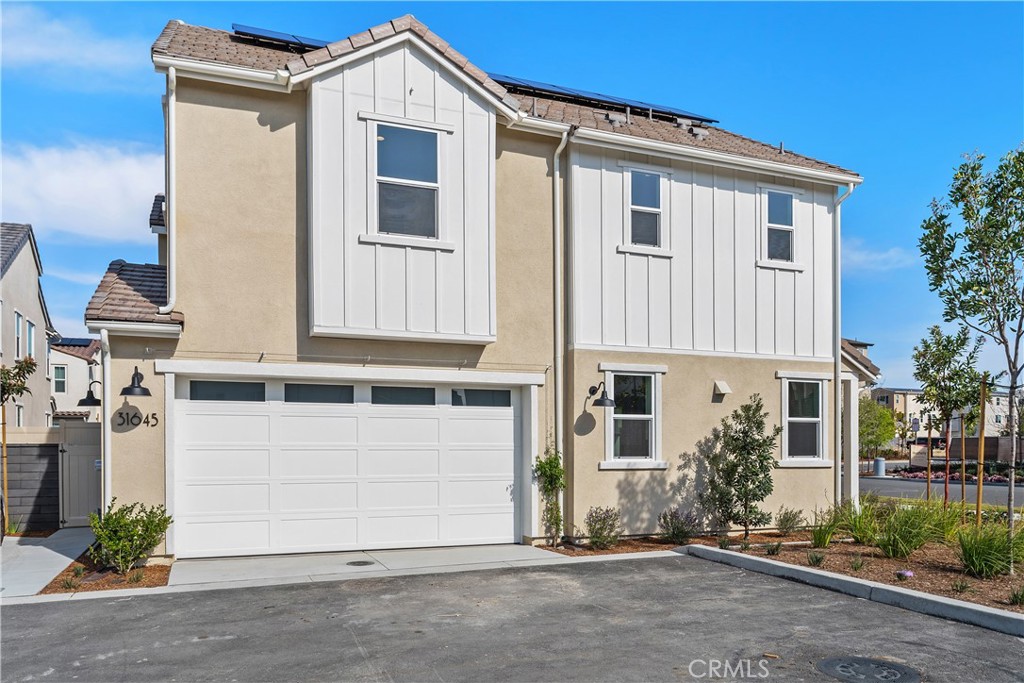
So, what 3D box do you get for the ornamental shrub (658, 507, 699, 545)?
[{"bbox_3d":[2.517,2.781,10.750,0.600,0.580,0.570,0,-1,0],"label":"ornamental shrub"}]

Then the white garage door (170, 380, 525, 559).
[{"bbox_3d":[-2.160,1.816,10.280,4.900,2.440,0.100,1,-2,-19],"label":"white garage door"}]

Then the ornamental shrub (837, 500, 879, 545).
[{"bbox_3d":[5.319,2.787,10.950,0.600,0.650,0.560,1,-3,-20],"label":"ornamental shrub"}]

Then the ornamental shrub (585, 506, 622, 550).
[{"bbox_3d":[1.332,2.721,10.350,0.560,0.640,0.540,0,-1,0],"label":"ornamental shrub"}]

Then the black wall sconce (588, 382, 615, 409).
[{"bbox_3d":[1.317,0.792,10.467,0.345,0.370,0.500,1,-3,-20],"label":"black wall sconce"}]

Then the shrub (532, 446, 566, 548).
[{"bbox_3d":[0.551,2.295,10.600,0.450,1.520,0.360,1,-3,-20],"label":"shrub"}]

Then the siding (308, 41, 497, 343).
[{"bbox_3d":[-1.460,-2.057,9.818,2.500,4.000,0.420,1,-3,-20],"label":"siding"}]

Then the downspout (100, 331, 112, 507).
[{"bbox_3d":[-5.024,1.249,8.811,0.090,2.800,0.260,1,-2,-19],"label":"downspout"}]

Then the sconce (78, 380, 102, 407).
[{"bbox_3d":[-6.079,0.774,10.431,0.500,0.370,0.340,1,-3,-20],"label":"sconce"}]

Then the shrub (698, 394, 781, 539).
[{"bbox_3d":[3.551,1.951,11.100,1.250,2.250,1.150,1,-2,-19],"label":"shrub"}]

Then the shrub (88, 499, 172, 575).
[{"bbox_3d":[-4.533,2.317,8.450,0.980,0.900,0.900,1,-2,-19],"label":"shrub"}]

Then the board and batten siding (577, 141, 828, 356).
[{"bbox_3d":[3.270,-1.300,11.570,4.950,3.100,0.120,1,-2,-19],"label":"board and batten siding"}]

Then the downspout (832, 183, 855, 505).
[{"bbox_3d":[5.699,0.265,12.207,0.100,5.850,0.360,1,-2,-19],"label":"downspout"}]

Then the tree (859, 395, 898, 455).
[{"bbox_3d":[29.726,7.013,58.000,3.200,5.000,3.200,1,-3,-20],"label":"tree"}]

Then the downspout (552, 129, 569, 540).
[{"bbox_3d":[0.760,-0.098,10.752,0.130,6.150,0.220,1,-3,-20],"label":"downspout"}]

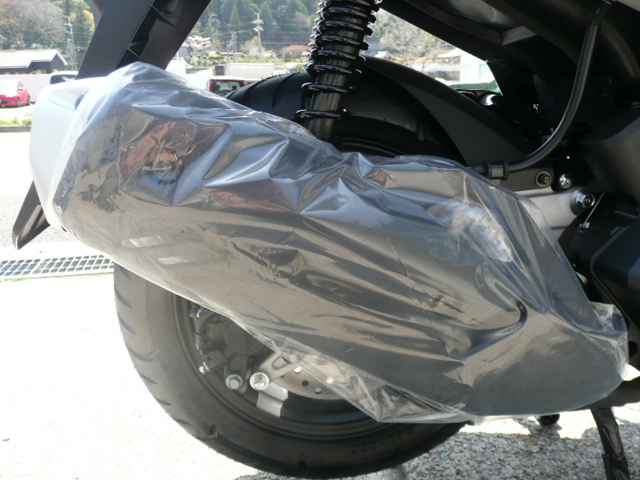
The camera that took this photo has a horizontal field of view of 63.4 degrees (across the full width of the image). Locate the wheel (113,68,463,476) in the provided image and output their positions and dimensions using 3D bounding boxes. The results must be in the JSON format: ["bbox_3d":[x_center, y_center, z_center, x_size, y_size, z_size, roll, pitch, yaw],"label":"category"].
[{"bbox_3d":[0.011,0.060,0.664,0.530,0.530,0.143,-2,12,-3],"label":"wheel"}]

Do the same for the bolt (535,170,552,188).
[{"bbox_3d":[0.240,-0.065,0.556,0.018,0.018,0.012,-2,12,-3],"label":"bolt"}]

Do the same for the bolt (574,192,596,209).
[{"bbox_3d":[0.284,-0.042,0.553,0.016,0.016,0.015,-2,12,-3],"label":"bolt"}]

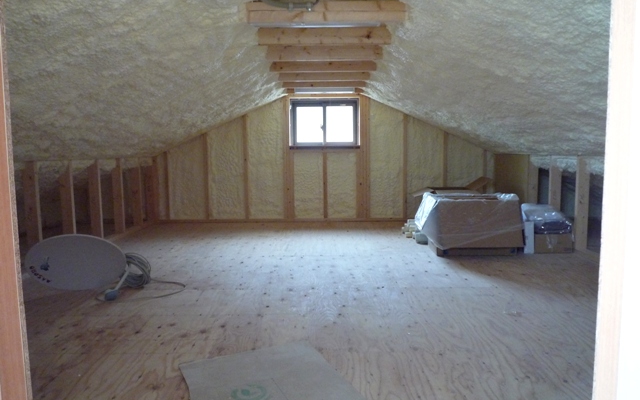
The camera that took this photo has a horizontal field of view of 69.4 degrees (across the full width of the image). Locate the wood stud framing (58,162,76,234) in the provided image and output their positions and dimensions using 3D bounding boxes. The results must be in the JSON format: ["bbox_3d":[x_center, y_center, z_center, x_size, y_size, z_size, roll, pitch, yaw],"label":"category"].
[{"bbox_3d":[-2.042,0.049,3.735,0.097,0.750,0.040,0,5,1],"label":"wood stud framing"}]

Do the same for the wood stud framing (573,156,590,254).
[{"bbox_3d":[2.119,0.024,3.744,0.097,0.760,0.040,0,5,1],"label":"wood stud framing"}]

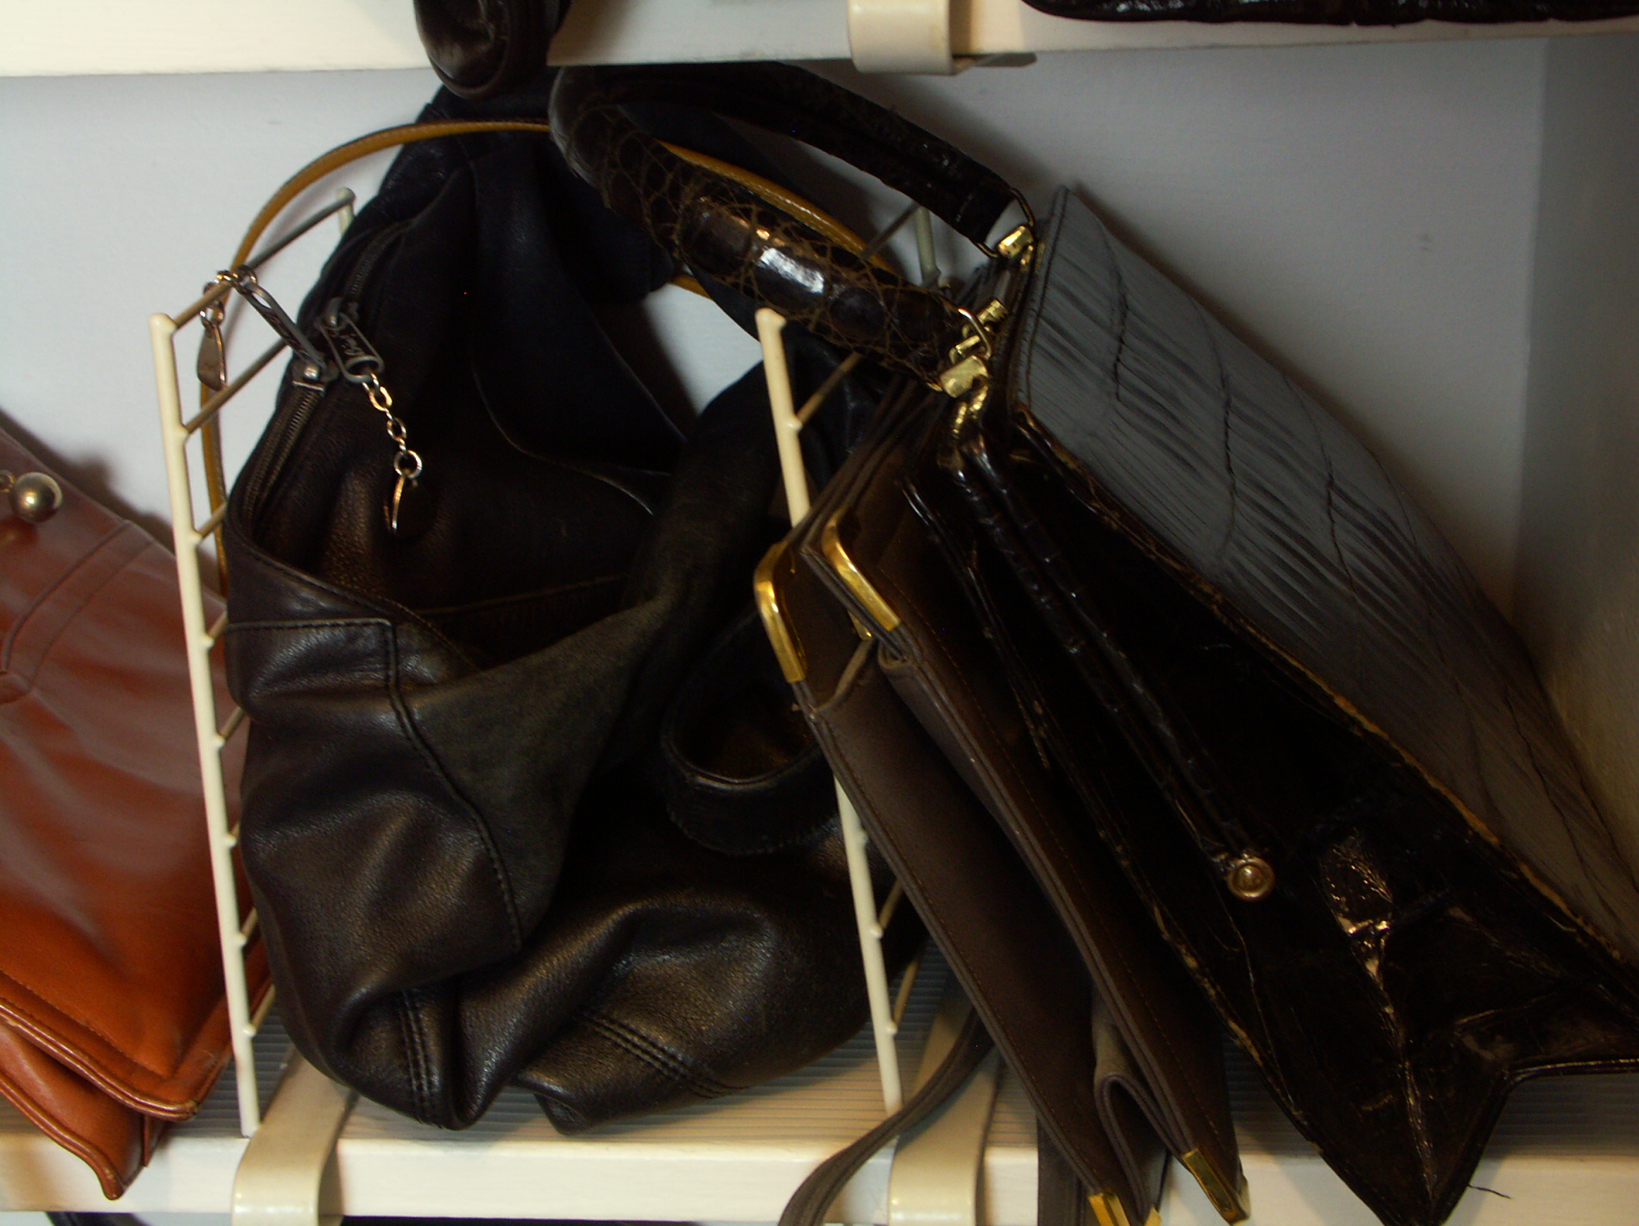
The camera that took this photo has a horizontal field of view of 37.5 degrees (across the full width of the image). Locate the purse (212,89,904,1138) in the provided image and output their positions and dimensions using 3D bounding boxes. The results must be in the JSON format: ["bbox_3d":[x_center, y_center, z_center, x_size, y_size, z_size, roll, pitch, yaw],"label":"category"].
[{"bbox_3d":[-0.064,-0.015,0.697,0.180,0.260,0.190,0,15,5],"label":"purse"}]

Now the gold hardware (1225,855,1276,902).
[{"bbox_3d":[0.103,0.063,0.579,0.012,0.011,0.006,0,15,5],"label":"gold hardware"}]

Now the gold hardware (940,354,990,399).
[{"bbox_3d":[0.035,-0.056,0.573,0.011,0.011,0.008,0,15,5],"label":"gold hardware"}]

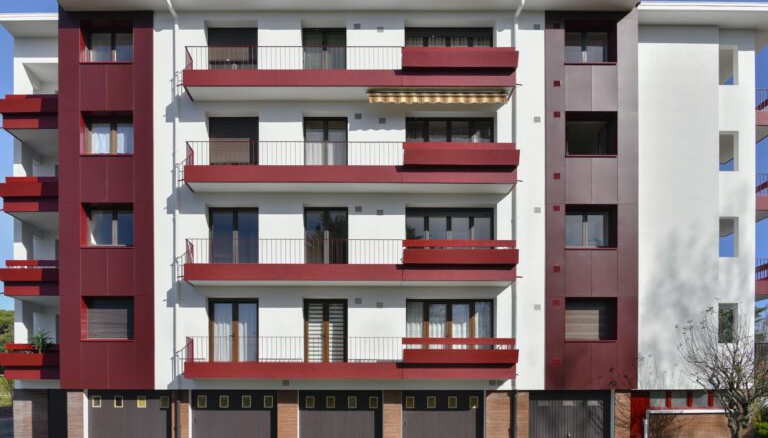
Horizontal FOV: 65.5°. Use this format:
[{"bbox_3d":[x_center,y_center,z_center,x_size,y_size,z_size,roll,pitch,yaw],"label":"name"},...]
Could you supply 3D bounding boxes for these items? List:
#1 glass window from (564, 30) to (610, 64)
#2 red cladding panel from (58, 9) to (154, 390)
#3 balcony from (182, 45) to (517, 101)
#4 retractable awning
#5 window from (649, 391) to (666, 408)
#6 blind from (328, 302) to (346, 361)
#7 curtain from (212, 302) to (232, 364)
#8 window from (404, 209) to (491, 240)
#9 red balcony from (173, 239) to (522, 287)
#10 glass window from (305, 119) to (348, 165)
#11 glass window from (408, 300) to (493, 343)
[{"bbox_3d":[6.354,-5.367,18.650,1.436,1.100,0.150,0,0,0],"label":"glass window"},{"bbox_3d":[-8.260,-0.573,17.780,2.858,11.297,0.250,0,0,0],"label":"red cladding panel"},{"bbox_3d":[-0.956,-4.250,17.120,9.450,1.260,1.120,0,0,0],"label":"balcony"},{"bbox_3d":[1.560,-3.509,17.250,4.050,0.420,0.400,0,0,0],"label":"retractable awning"},{"bbox_3d":[8.746,5.772,19.100,0.560,0.510,0.060,0,0,0],"label":"window"},{"bbox_3d":[-1.413,3.479,18.150,0.500,1.820,0.050,0,0,0],"label":"blind"},{"bbox_3d":[-5.083,3.596,18.800,0.629,1.904,0.120,0,0,0],"label":"curtain"},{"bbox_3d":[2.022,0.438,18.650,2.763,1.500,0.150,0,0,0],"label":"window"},{"bbox_3d":[-0.967,1.199,17.250,9.420,1.240,1.200,0,0,0],"label":"red balcony"},{"bbox_3d":[-1.738,-2.142,18.050,1.330,1.850,0.150,0,0,0],"label":"glass window"},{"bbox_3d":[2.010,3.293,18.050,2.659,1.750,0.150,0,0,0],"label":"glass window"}]

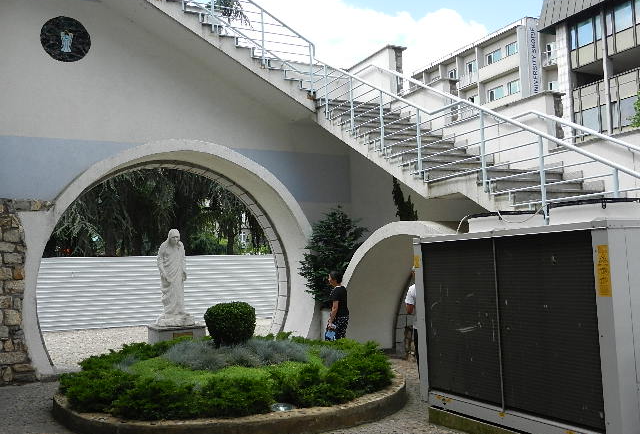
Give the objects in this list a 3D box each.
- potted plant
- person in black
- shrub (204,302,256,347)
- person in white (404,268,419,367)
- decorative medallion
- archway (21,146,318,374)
[{"bbox_3d":[0.242,1.211,11.275,1.250,2.720,1.200,-2,-5,0],"label":"potted plant"},{"bbox_3d":[0.298,1.645,9.906,0.380,1.600,0.450,-1,-5,-12],"label":"person in black"},{"bbox_3d":[-1.218,1.469,8.300,0.700,0.660,0.700,-2,-5,0],"label":"shrub"},{"bbox_3d":[1.462,1.469,8.805,0.500,1.660,0.340,-3,-5,12],"label":"person in white"},{"bbox_3d":[-4.580,-3.202,10.993,0.840,0.840,0.060,0,-6,-24],"label":"decorative medallion"},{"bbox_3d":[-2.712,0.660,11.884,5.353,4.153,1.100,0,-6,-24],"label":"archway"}]

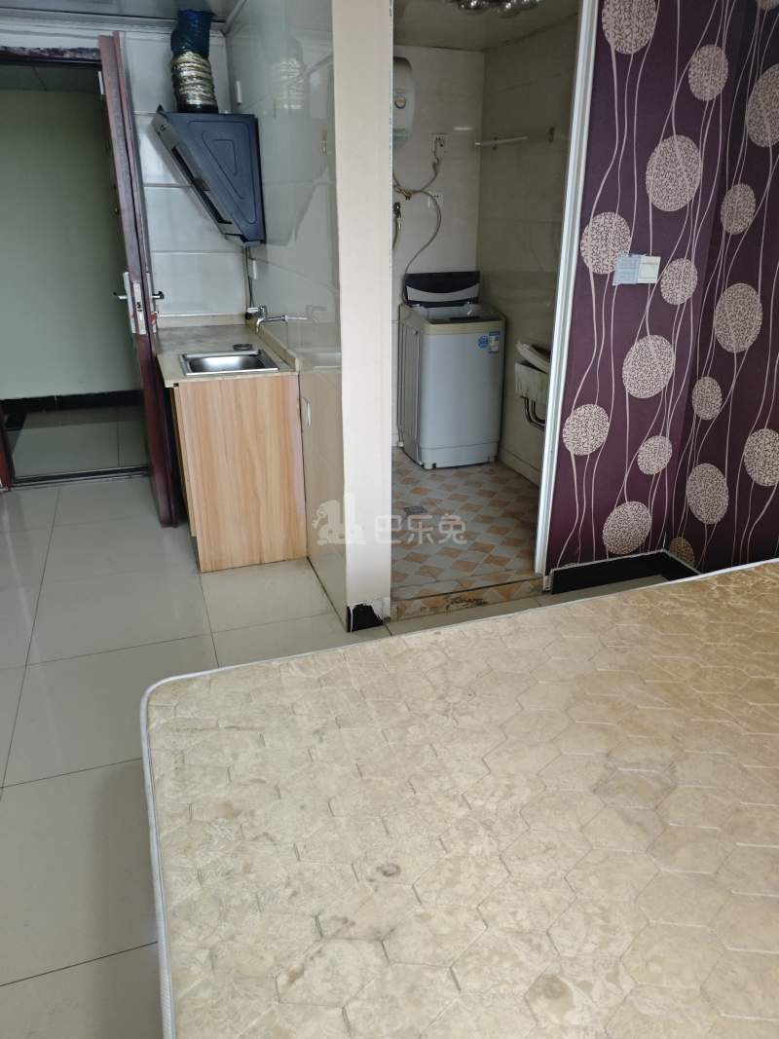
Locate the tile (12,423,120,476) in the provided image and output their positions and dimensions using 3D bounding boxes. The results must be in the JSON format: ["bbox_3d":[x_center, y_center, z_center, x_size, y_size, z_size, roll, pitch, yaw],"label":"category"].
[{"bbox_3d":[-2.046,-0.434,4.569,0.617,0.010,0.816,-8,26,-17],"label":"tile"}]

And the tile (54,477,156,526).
[{"bbox_3d":[-1.440,-0.116,3.875,0.624,0.010,0.597,-8,26,-17],"label":"tile"}]

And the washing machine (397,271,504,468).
[{"bbox_3d":[0.355,-0.895,4.313,0.492,1.065,0.458,-8,26,-17],"label":"washing machine"}]

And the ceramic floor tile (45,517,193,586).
[{"bbox_3d":[-1.248,0.118,3.361,0.624,0.010,0.597,-8,26,-17],"label":"ceramic floor tile"}]

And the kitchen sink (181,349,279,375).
[{"bbox_3d":[-0.708,-0.615,3.172,0.370,0.174,0.453,-8,26,-17],"label":"kitchen sink"}]

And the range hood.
[{"bbox_3d":[-0.866,-1.586,3.366,0.417,0.527,0.657,-8,26,-17],"label":"range hood"}]

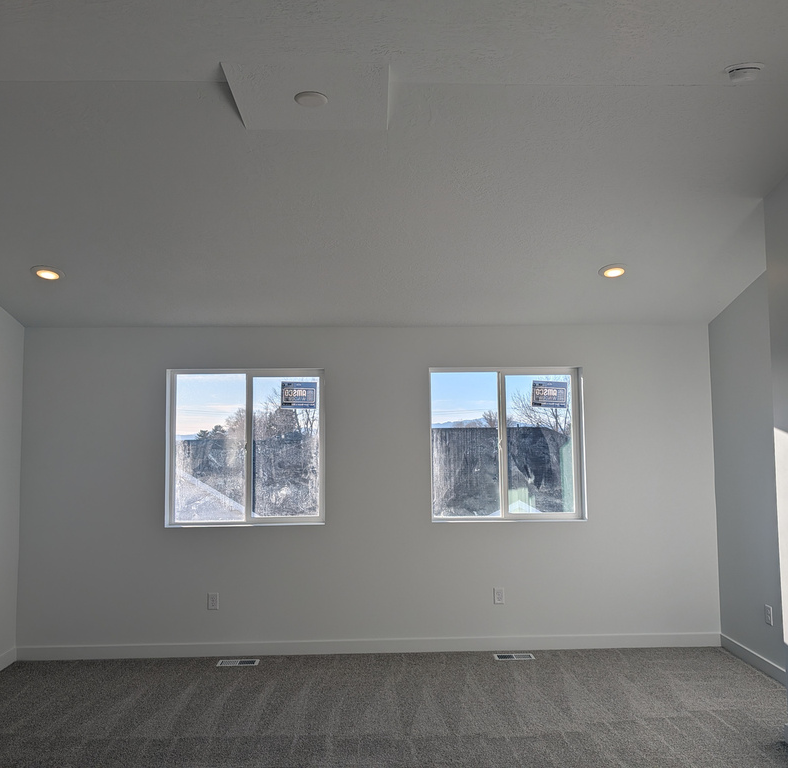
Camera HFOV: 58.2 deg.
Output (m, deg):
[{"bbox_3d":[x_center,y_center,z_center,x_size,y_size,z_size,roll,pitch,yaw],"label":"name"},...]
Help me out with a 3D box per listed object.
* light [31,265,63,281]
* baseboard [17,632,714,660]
[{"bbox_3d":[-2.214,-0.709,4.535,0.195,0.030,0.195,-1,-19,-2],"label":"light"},{"bbox_3d":[-0.146,1.933,5.199,5.170,0.092,0.015,-1,-4,-2],"label":"baseboard"}]

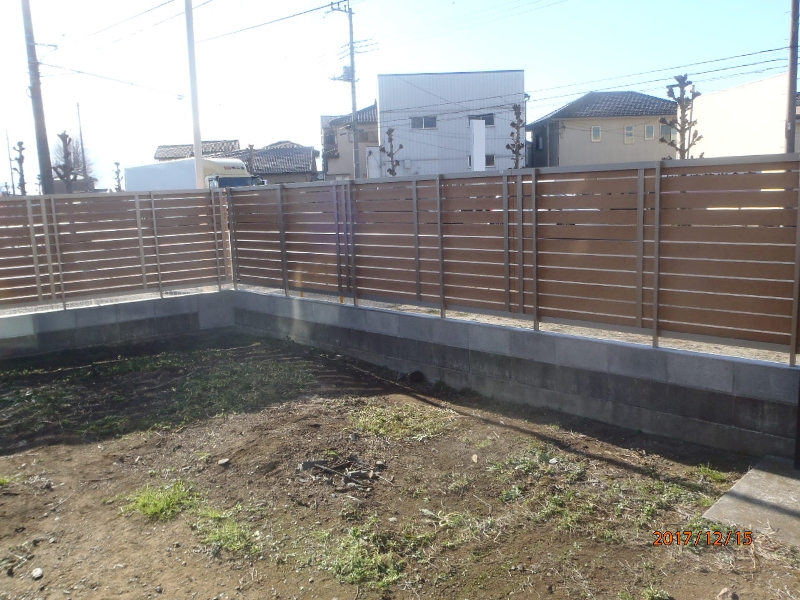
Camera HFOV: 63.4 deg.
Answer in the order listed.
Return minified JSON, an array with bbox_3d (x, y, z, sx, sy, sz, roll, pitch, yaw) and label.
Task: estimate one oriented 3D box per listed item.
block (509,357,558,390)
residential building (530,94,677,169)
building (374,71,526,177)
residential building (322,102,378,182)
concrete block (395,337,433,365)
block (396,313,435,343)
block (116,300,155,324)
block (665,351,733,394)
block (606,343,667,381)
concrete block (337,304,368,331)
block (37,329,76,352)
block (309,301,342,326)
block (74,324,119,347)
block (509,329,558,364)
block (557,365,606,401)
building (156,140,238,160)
[{"bbox_3d":[1.039,0.541,4.910,0.395,0.195,0.120,7,13,43],"label":"block"},{"bbox_3d":[15.124,-11.113,47.139,10.800,7.772,8.000,-3,9,-3],"label":"residential building"},{"bbox_3d":[3.252,-10.897,45.866,9.400,8.616,7.500,-3,9,-3],"label":"building"},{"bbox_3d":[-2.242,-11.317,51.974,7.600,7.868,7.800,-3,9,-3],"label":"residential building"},{"bbox_3d":[0.176,0.439,5.713,0.395,0.195,0.120,7,13,43],"label":"concrete block"},{"bbox_3d":[0.169,0.242,5.693,0.390,0.190,0.120,7,13,44],"label":"block"},{"bbox_3d":[-2.922,0.122,7.152,0.395,0.195,0.120,-8,11,-29],"label":"block"},{"bbox_3d":[1.900,0.448,4.055,0.395,0.195,0.120,7,13,43],"label":"block"},{"bbox_3d":[1.607,0.413,4.318,0.390,0.190,0.120,7,13,44],"label":"block"},{"bbox_3d":[-0.410,0.173,6.246,0.390,0.190,0.120,7,13,44],"label":"concrete block"},{"bbox_3d":[-3.607,0.415,6.798,0.395,0.195,0.120,-8,11,-29],"label":"block"},{"bbox_3d":[-0.698,0.139,6.521,0.390,0.190,0.120,7,13,44],"label":"block"},{"bbox_3d":[-3.282,0.360,7.045,0.390,0.190,0.120,-8,11,-31],"label":"block"},{"bbox_3d":[1.031,0.344,4.876,0.395,0.195,0.120,7,13,43],"label":"block"},{"bbox_3d":[1.327,0.576,4.627,0.390,0.190,0.120,7,13,44],"label":"block"},{"bbox_3d":[-22.582,-14.042,74.104,9.600,7.555,7.800,-2,9,0],"label":"building"}]

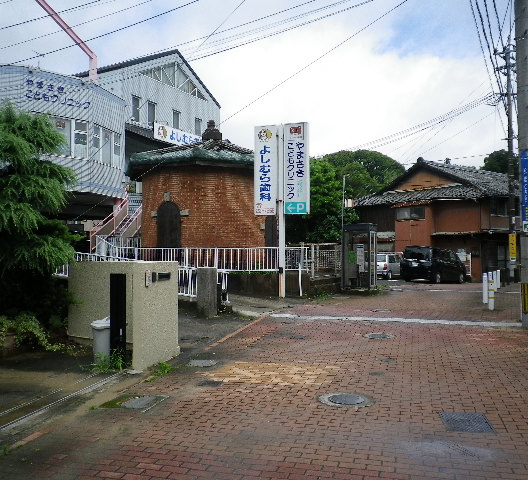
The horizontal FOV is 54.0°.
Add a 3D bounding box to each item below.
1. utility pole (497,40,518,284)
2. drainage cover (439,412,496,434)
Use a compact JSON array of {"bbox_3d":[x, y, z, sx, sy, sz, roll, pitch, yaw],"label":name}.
[{"bbox_3d":[12.160,-3.875,25.800,1.100,12.100,0.500,0,-1,0],"label":"utility pole"},{"bbox_3d":[1.818,1.657,4.659,0.400,0.030,0.570,-1,-1,11],"label":"drainage cover"}]

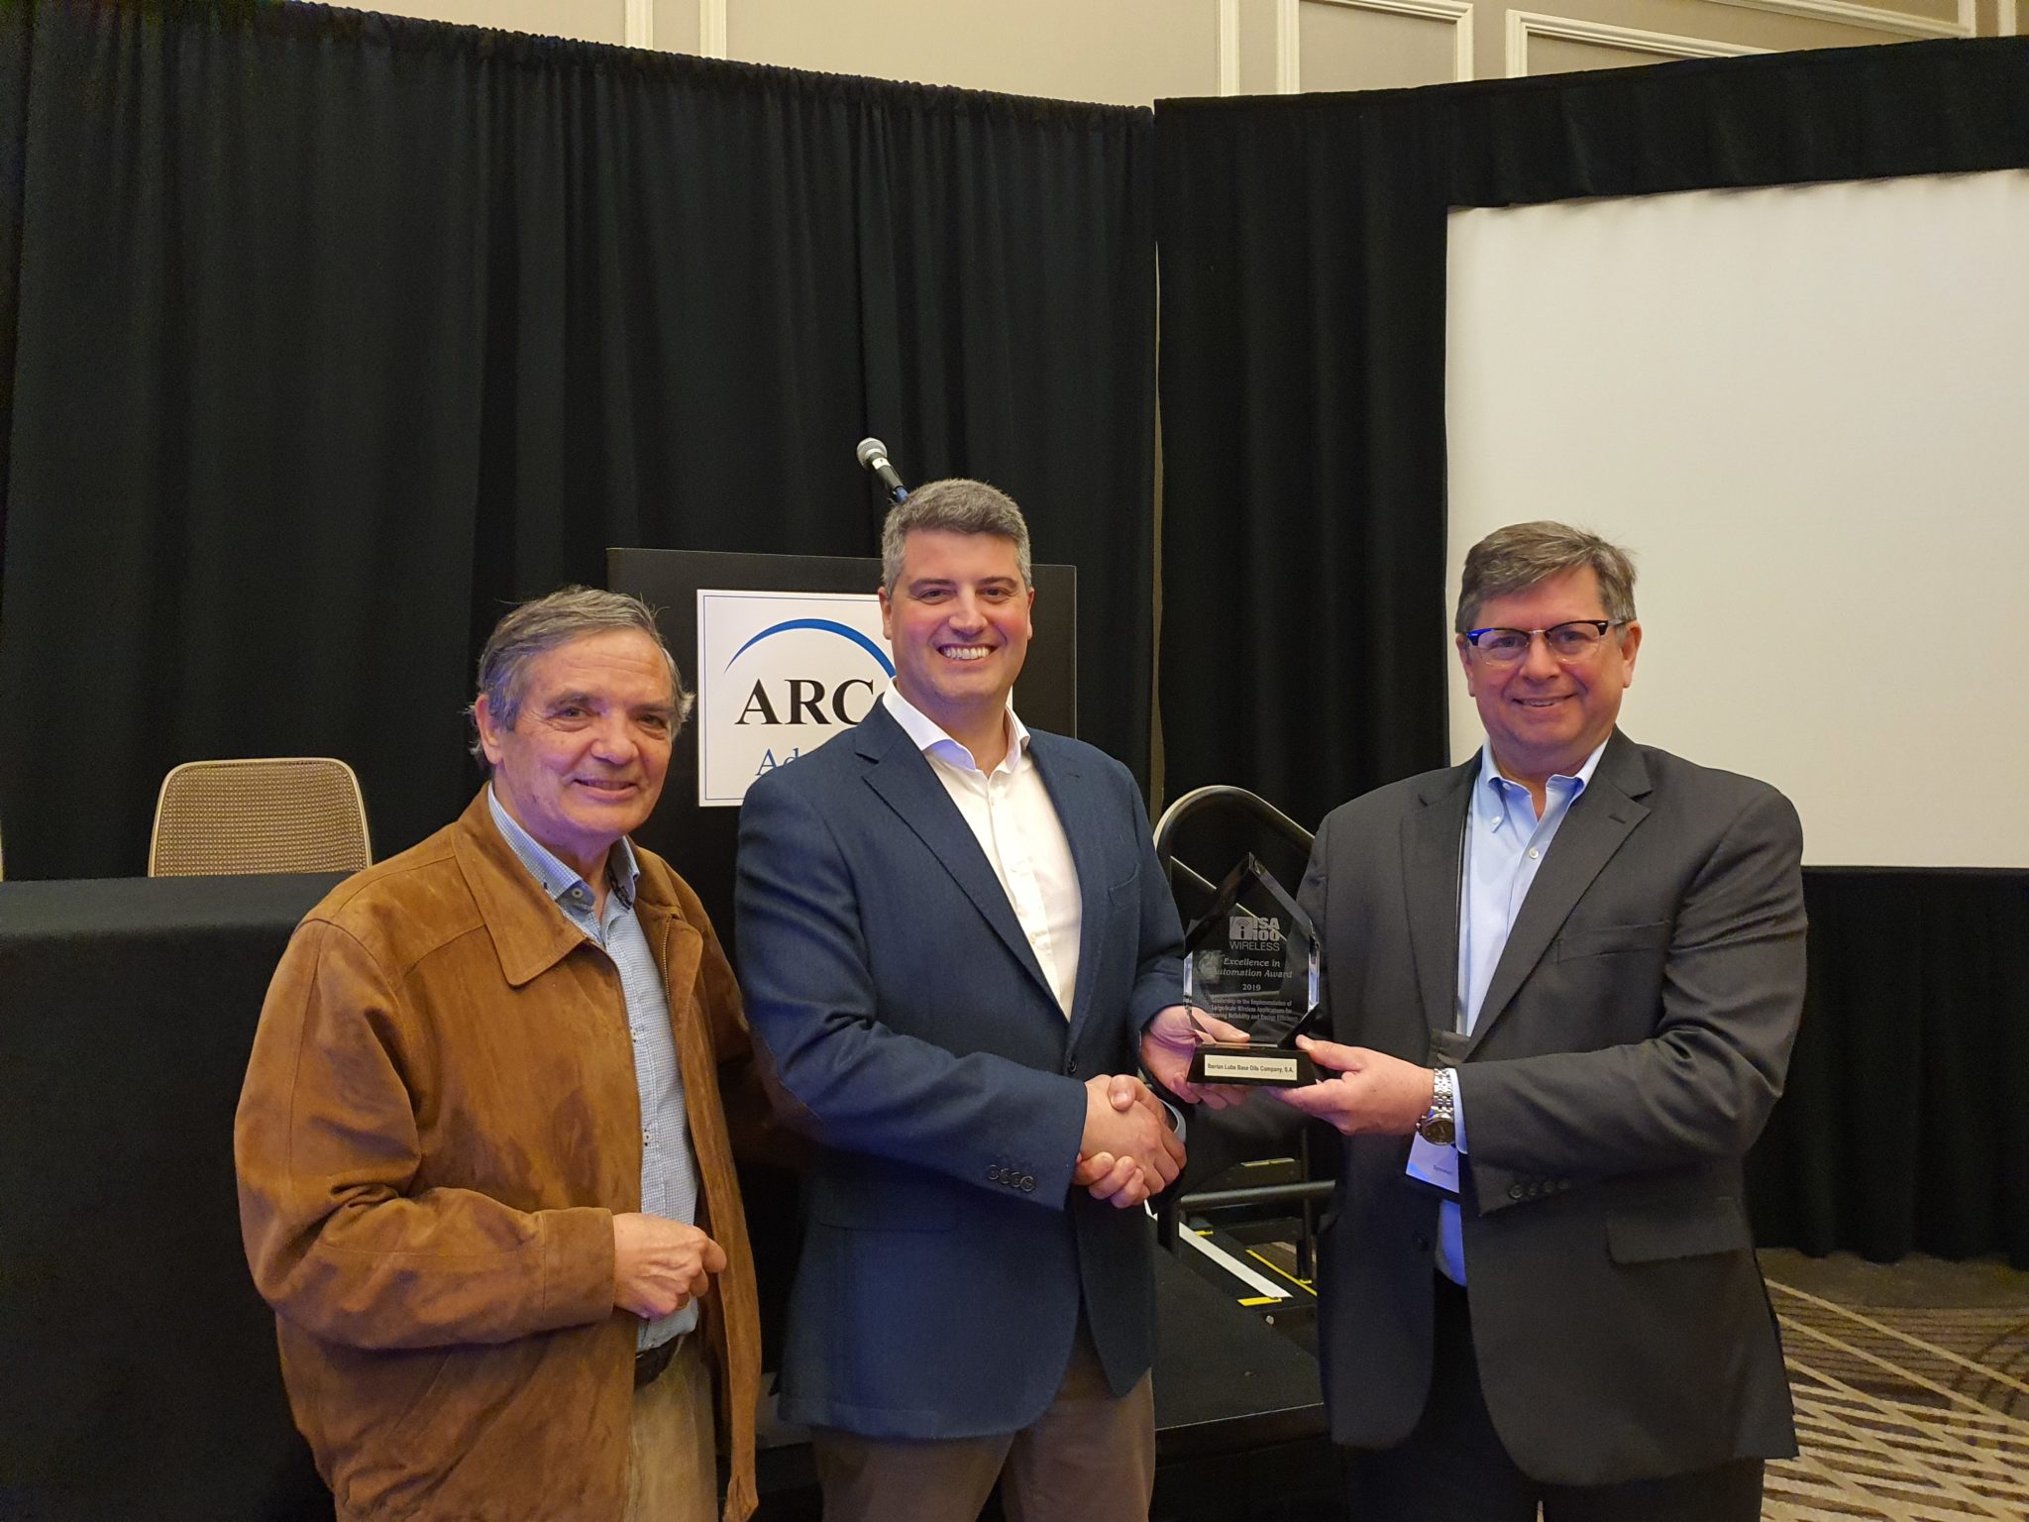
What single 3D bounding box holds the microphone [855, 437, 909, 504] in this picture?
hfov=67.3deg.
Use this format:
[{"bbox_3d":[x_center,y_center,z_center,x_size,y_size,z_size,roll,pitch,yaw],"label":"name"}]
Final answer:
[{"bbox_3d":[-0.213,-0.477,2.488,0.051,0.051,0.166,1,34,-28],"label":"microphone"}]

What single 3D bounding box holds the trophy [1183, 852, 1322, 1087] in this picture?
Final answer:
[{"bbox_3d":[0.213,0.184,1.370,0.121,0.204,0.058,0,-1,12],"label":"trophy"}]

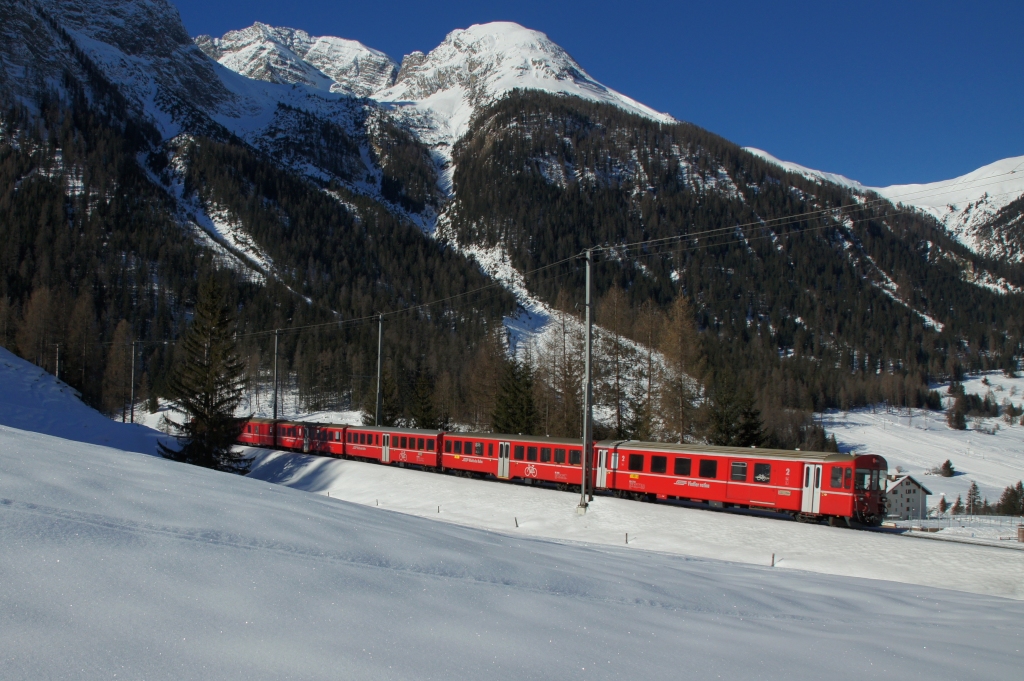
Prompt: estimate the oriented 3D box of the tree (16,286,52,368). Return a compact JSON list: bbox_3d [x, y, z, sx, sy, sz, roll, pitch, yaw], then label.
[{"bbox_3d":[-98.793,1.862,147.000,6.800,25.660,6.800,1,-2,0],"label":"tree"}]

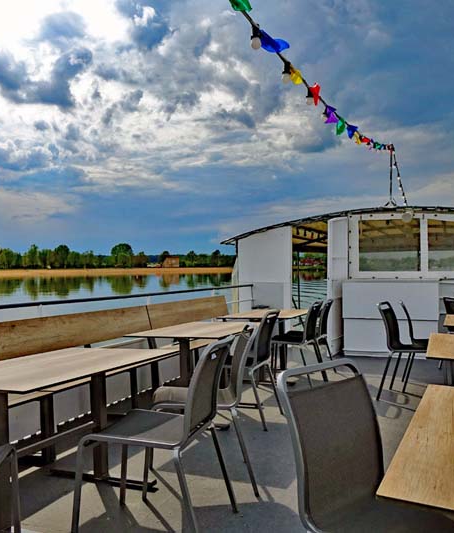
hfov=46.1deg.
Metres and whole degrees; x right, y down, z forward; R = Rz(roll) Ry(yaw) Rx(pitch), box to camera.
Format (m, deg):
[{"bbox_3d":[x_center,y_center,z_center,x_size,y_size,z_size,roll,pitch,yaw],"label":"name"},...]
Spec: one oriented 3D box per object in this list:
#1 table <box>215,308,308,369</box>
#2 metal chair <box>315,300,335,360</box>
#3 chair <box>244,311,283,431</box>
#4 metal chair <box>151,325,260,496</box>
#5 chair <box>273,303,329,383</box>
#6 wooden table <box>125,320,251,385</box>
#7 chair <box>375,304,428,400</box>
[{"bbox_3d":[0.480,0.905,5.930,0.780,0.740,1.200,0,0,22],"label":"table"},{"bbox_3d":[0.911,0.815,6.165,0.605,0.885,0.490,-1,-1,23],"label":"metal chair"},{"bbox_3d":[0.099,0.797,4.349,0.605,0.885,0.490,-1,-1,21],"label":"chair"},{"bbox_3d":[-0.154,0.782,3.064,0.605,0.885,0.490,0,-1,-5],"label":"metal chair"},{"bbox_3d":[0.693,0.811,5.732,0.605,0.885,0.490,-1,-1,26],"label":"chair"},{"bbox_3d":[-0.180,0.895,4.480,0.780,0.740,1.200,0,0,23],"label":"wooden table"},{"bbox_3d":[1.772,0.793,5.009,0.605,0.885,0.490,-1,-1,30],"label":"chair"}]

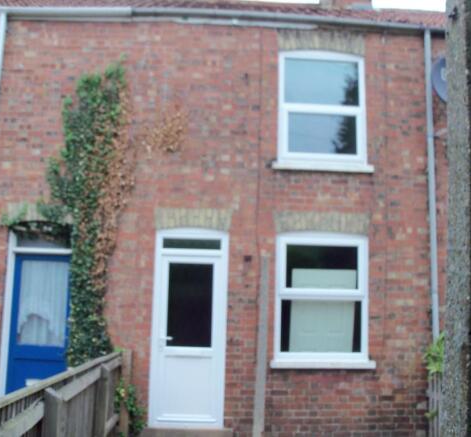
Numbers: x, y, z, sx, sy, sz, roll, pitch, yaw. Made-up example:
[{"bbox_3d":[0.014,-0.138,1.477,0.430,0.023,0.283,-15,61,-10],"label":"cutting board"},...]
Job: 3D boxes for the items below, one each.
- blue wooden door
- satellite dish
[{"bbox_3d":[-2.288,1.376,6.936,0.704,1.916,0.060,2,-9,-3],"label":"blue wooden door"},{"bbox_3d":[2.795,-1.712,7.328,0.600,0.620,0.380,4,-10,-17],"label":"satellite dish"}]

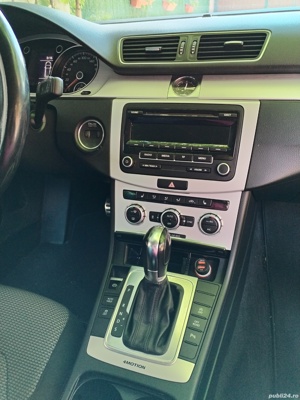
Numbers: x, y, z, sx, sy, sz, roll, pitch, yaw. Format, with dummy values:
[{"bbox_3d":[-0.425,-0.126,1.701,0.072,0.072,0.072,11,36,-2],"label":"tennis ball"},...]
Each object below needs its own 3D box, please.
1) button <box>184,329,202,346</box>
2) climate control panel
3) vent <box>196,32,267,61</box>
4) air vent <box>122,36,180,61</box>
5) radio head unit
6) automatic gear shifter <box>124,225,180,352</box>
[{"bbox_3d":[0.067,0.214,0.468,0.024,0.010,0.022,6,43,17],"label":"button"},{"bbox_3d":[0.043,0.021,0.576,0.243,0.112,0.035,6,5,17],"label":"climate control panel"},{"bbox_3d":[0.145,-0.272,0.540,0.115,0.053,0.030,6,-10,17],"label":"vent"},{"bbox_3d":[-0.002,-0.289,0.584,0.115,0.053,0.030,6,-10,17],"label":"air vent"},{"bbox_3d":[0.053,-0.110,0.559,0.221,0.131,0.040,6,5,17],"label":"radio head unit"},{"bbox_3d":[0.003,0.131,0.464,0.076,0.169,0.125,6,31,17],"label":"automatic gear shifter"}]

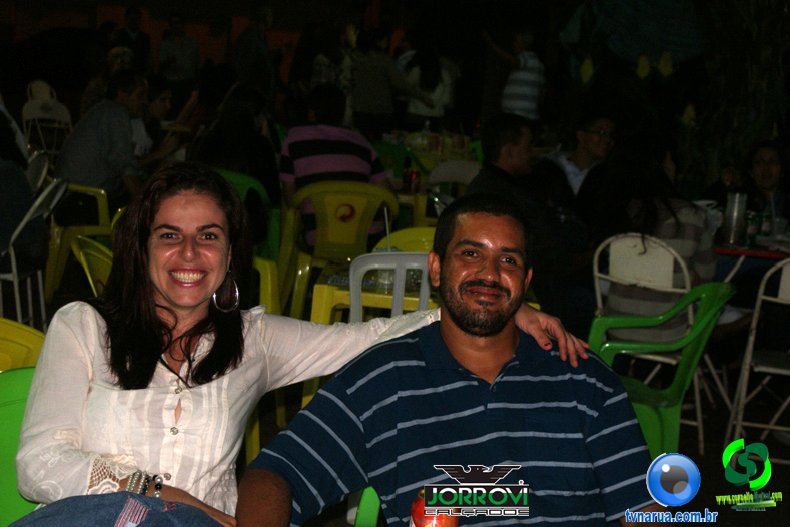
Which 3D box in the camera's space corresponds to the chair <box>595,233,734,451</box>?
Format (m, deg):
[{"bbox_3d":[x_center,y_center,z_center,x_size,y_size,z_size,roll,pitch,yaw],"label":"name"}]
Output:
[{"bbox_3d":[1.048,0.260,5.628,0.430,0.800,0.470,8,10,33],"label":"chair"}]

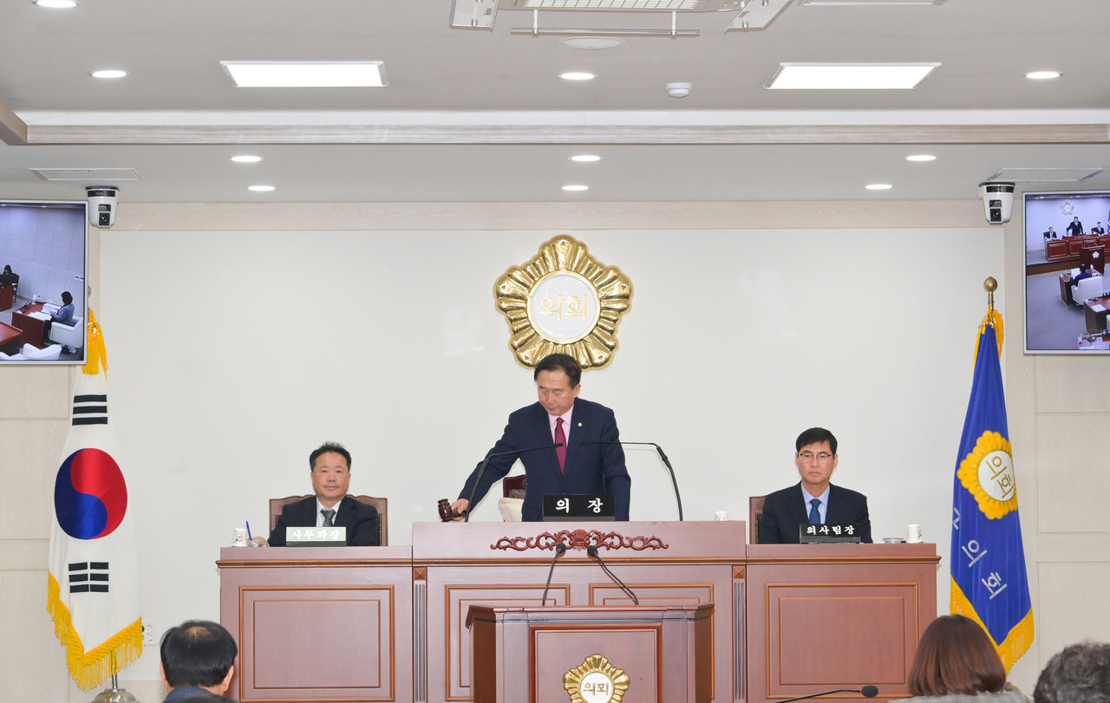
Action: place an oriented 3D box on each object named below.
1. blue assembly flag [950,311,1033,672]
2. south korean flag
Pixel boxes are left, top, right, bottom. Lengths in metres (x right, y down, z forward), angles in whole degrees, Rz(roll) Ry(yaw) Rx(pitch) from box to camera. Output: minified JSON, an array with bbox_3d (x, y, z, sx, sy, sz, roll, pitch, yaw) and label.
[{"bbox_3d":[2.089,0.670,12.560,0.390,1.727,0.250,0,-3,-2],"label":"blue assembly flag"},{"bbox_3d":[-2.107,0.686,11.980,0.430,1.710,0.280,0,-3,-2],"label":"south korean flag"}]

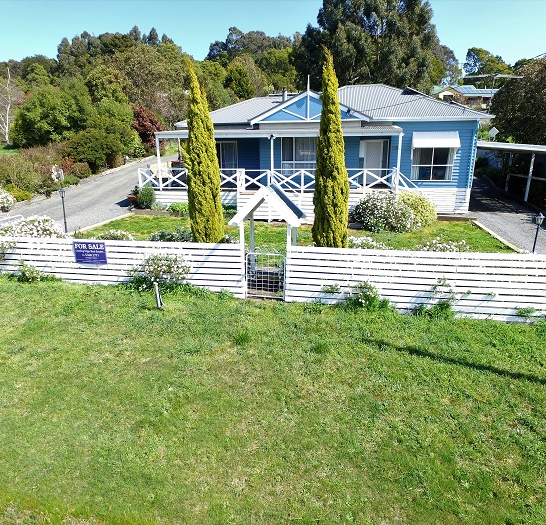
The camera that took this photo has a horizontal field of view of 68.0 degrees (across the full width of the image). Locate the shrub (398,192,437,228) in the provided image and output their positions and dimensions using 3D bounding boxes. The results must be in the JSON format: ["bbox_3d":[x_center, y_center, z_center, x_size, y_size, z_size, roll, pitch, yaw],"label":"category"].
[{"bbox_3d":[5.713,-2.211,16.100,1.600,1.250,1.400,2,15,9],"label":"shrub"}]

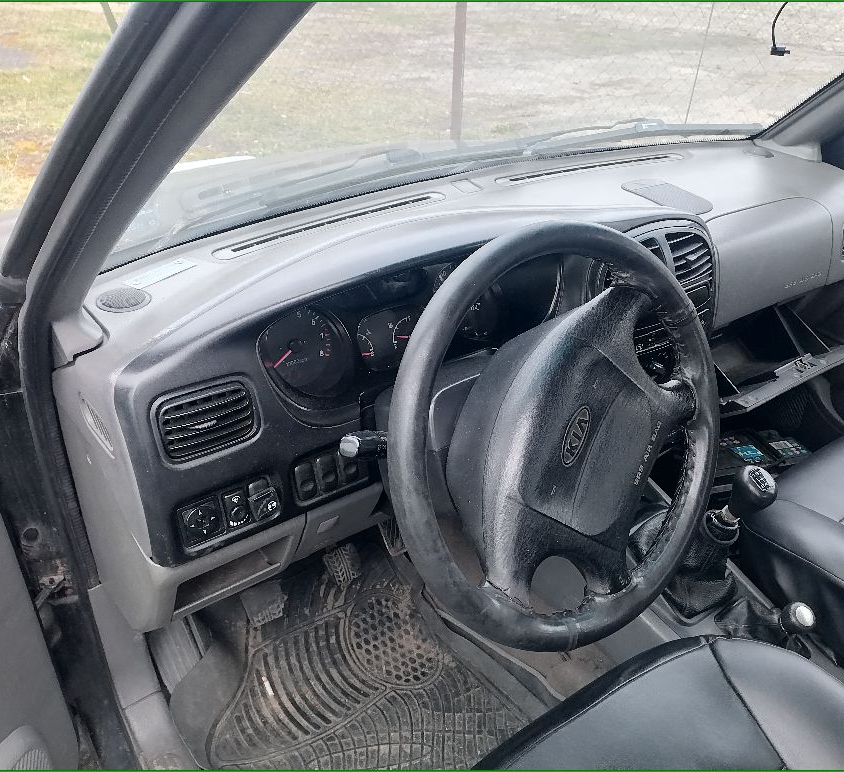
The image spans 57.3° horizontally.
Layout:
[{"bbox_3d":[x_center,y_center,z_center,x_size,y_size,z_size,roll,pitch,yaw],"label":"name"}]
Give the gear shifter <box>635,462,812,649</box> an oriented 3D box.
[{"bbox_3d":[0.413,0.194,1.032,0.145,0.240,0.280,-19,37,-29],"label":"gear shifter"}]

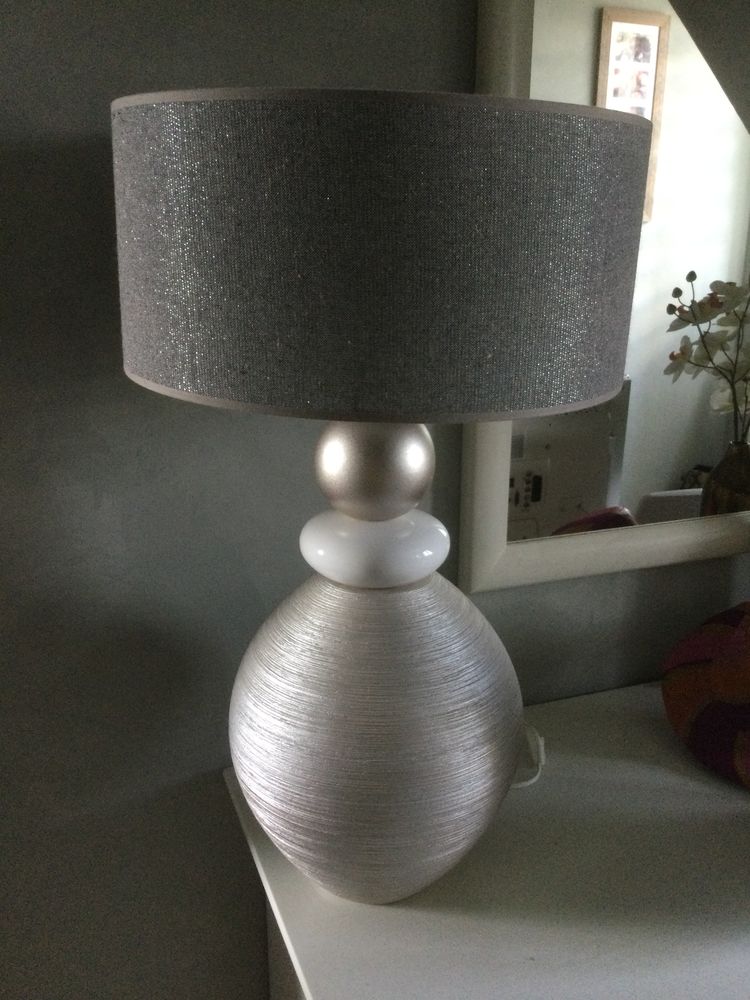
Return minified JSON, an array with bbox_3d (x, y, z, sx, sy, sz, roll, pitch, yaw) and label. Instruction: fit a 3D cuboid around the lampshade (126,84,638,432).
[{"bbox_3d":[0.003,-0.232,0.822,0.460,0.216,0.460,2,19,0],"label":"lampshade"}]

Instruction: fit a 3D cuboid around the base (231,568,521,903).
[{"bbox_3d":[0.002,0.232,0.976,0.316,0.337,0.316,0,19,0],"label":"base"}]

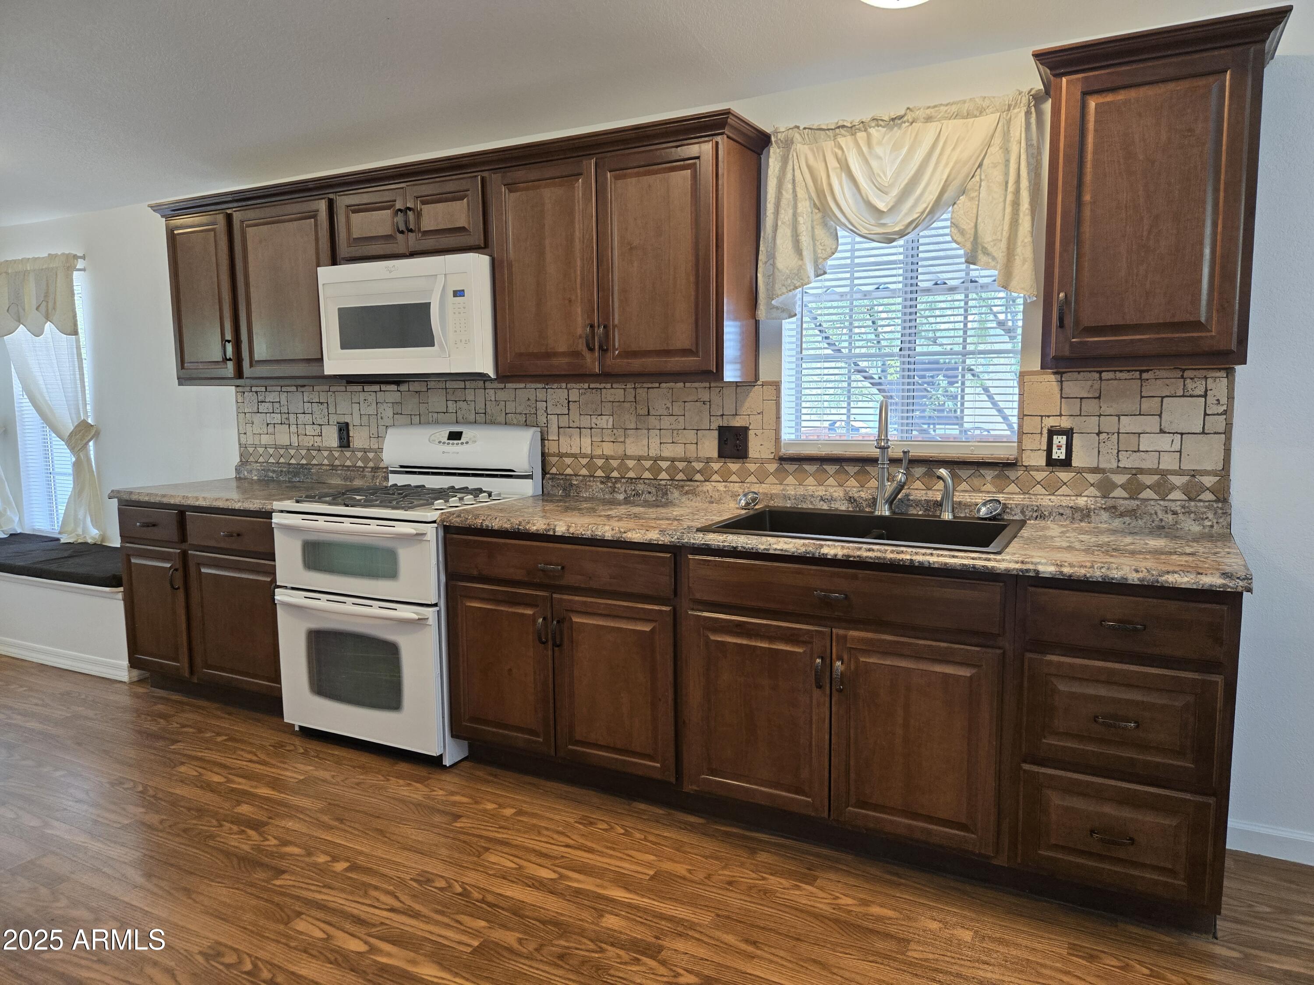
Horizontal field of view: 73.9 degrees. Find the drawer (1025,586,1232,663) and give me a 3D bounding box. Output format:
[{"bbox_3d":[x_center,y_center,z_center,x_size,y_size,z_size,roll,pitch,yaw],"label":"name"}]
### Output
[{"bbox_3d":[1.181,0.284,2.217,0.404,0.130,0.480,3,7,28],"label":"drawer"}]

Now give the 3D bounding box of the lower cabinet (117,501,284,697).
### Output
[{"bbox_3d":[-1.758,0.446,3.900,1.053,0.853,0.654,3,7,28],"label":"lower cabinet"}]

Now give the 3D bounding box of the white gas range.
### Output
[{"bbox_3d":[-0.963,0.349,3.406,0.770,1.185,0.705,3,7,28],"label":"white gas range"}]

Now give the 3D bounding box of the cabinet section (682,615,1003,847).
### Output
[{"bbox_3d":[0.610,0.613,2.648,0.875,0.565,0.570,3,7,27],"label":"cabinet section"}]

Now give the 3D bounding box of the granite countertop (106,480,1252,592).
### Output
[{"bbox_3d":[-0.402,0.071,3.147,4.190,0.048,0.645,3,7,28],"label":"granite countertop"}]

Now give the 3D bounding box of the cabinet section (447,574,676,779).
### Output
[{"bbox_3d":[-0.196,0.573,3.068,0.885,0.565,0.570,3,7,27],"label":"cabinet section"}]

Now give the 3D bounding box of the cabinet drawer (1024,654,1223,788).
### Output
[{"bbox_3d":[1.183,0.510,2.241,0.407,0.261,0.480,3,7,28],"label":"cabinet drawer"}]

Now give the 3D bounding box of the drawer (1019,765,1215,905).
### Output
[{"bbox_3d":[1.184,0.787,2.270,0.404,0.254,0.480,3,7,28],"label":"drawer"}]

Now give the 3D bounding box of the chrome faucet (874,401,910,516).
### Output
[{"bbox_3d":[0.726,-0.103,2.722,0.115,0.370,0.245,2,6,18],"label":"chrome faucet"}]

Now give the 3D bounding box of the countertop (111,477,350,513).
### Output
[{"bbox_3d":[-1.769,0.001,3.863,1.100,0.048,0.645,3,7,28],"label":"countertop"}]

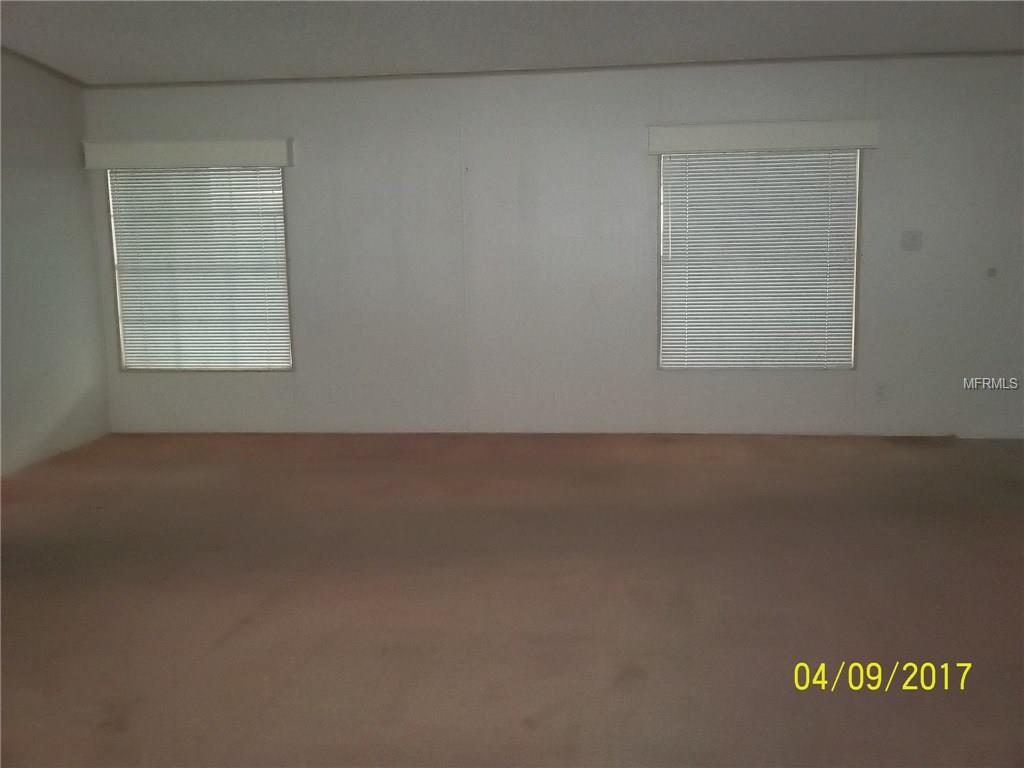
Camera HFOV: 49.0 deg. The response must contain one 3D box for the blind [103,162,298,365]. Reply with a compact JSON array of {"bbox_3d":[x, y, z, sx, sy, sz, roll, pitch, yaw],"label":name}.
[{"bbox_3d":[-2.028,-0.745,7.345,1.195,1.343,0.080,0,9,8],"label":"blind"}]

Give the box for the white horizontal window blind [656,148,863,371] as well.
[{"bbox_3d":[1.500,-0.745,6.874,1.208,1.334,0.080,0,9,8],"label":"white horizontal window blind"}]

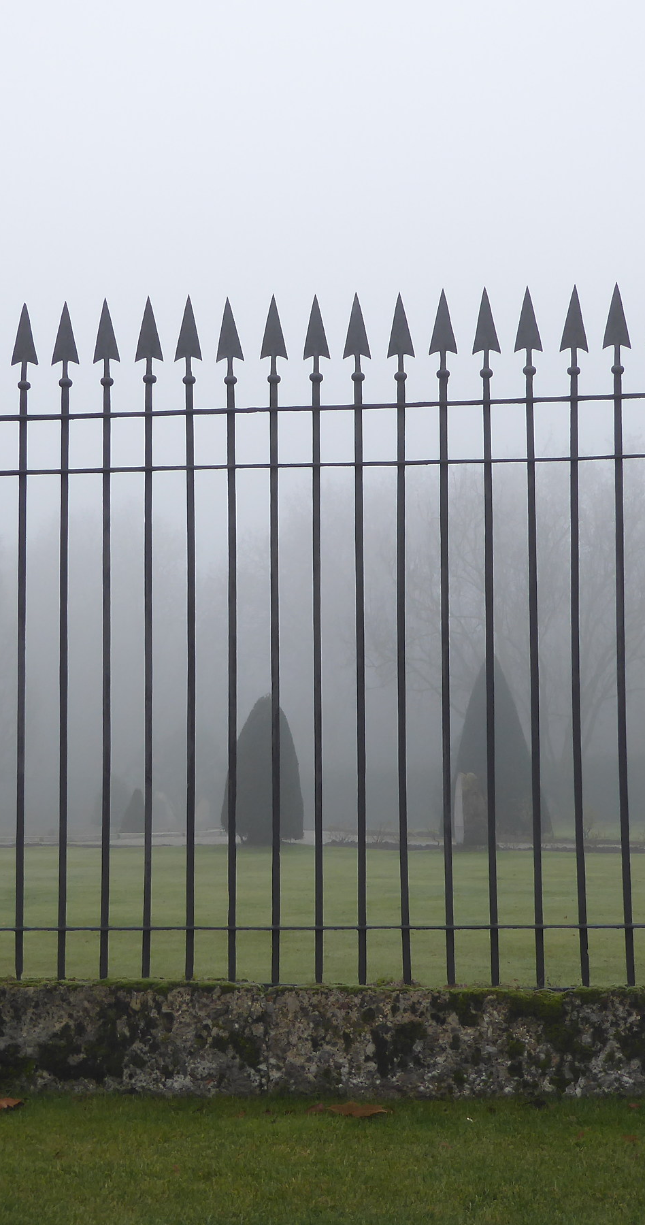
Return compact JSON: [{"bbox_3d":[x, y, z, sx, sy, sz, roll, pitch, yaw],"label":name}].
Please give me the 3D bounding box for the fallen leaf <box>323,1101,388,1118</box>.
[{"bbox_3d":[0.121,1.660,5.831,0.209,0.035,0.150,0,-5,0],"label":"fallen leaf"}]

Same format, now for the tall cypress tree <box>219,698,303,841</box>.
[{"bbox_3d":[-1.012,2.660,29.770,1.442,2.557,1.442,0,-5,0],"label":"tall cypress tree"}]

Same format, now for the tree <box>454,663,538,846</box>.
[{"bbox_3d":[3.184,2.444,31.647,1.902,3.298,1.902,0,-5,0],"label":"tree"}]

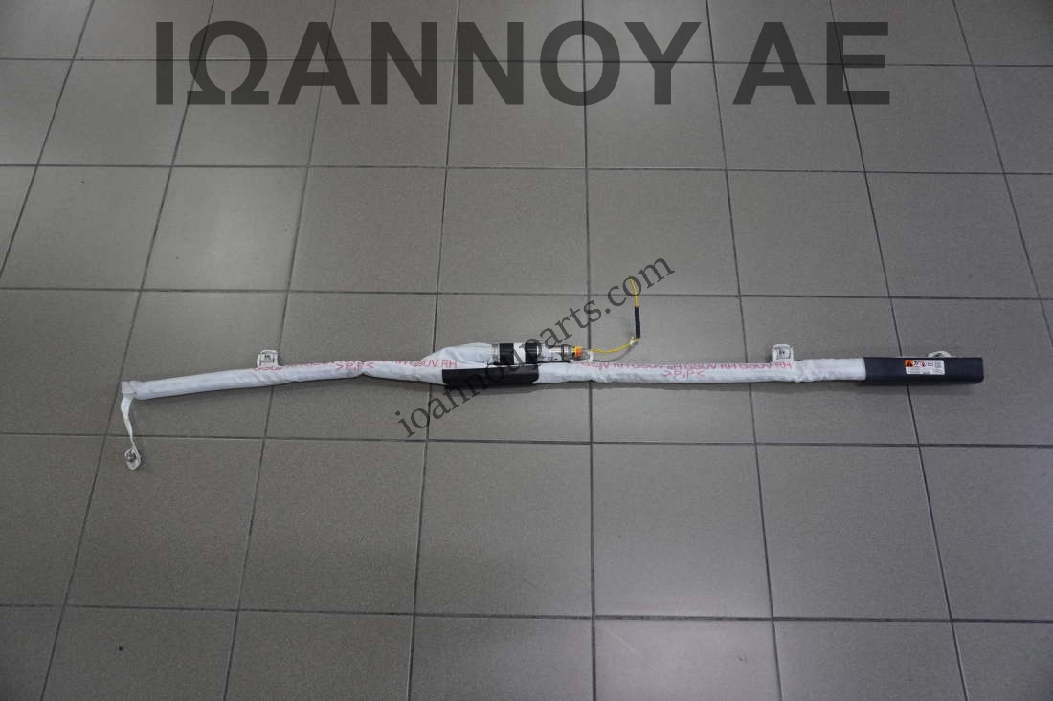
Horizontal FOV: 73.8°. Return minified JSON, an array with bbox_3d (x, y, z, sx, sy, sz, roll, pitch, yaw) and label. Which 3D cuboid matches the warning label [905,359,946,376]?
[{"bbox_3d":[0.825,0.035,1.452,0.080,0.002,0.033,0,68,0],"label":"warning label"}]

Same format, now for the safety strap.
[{"bbox_3d":[-0.809,0.167,1.435,0.036,0.030,0.158,-12,69,-5],"label":"safety strap"}]

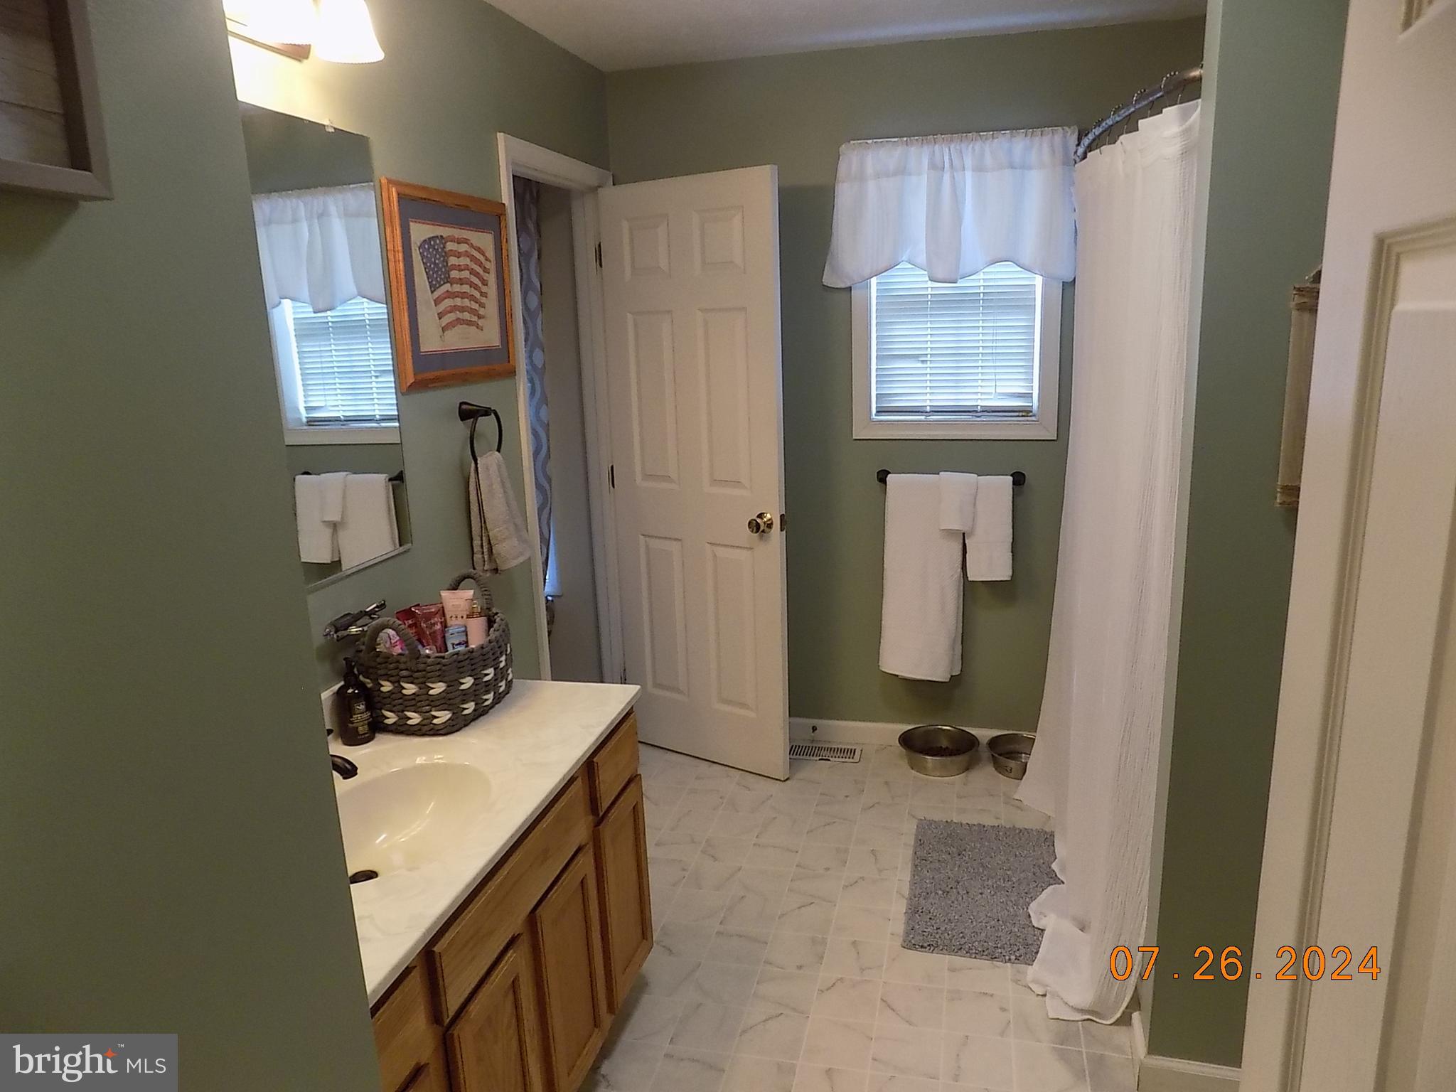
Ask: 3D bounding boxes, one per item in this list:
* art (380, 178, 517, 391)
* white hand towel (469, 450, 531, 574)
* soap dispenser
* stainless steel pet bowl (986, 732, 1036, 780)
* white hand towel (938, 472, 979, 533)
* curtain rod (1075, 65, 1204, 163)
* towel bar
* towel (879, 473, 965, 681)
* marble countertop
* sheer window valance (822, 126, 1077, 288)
[{"bbox_3d":[-0.668,-0.639,2.404,0.030,0.455,0.545,1,14,14],"label":"art"},{"bbox_3d":[-0.600,-0.098,2.522,0.095,0.312,0.215,1,13,14],"label":"white hand towel"},{"bbox_3d":[-0.738,0.304,1.912,0.066,0.168,0.066,-10,16,-33],"label":"soap dispenser"},{"bbox_3d":[1.045,0.761,3.437,0.238,0.087,0.238,1,13,14],"label":"stainless steel pet bowl"},{"bbox_3d":[0.786,-0.146,3.313,0.138,0.210,0.080,1,14,14],"label":"white hand towel"},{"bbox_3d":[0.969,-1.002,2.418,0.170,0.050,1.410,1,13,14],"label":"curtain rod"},{"bbox_3d":[0.764,-0.234,3.329,0.497,0.057,0.075,1,14,14],"label":"towel bar"},{"bbox_3d":[0.688,0.117,3.442,0.300,0.755,0.090,1,13,14],"label":"towel"},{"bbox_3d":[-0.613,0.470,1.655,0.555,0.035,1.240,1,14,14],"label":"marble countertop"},{"bbox_3d":[0.715,-1.093,3.163,0.800,0.470,0.090,1,13,14],"label":"sheer window valance"}]

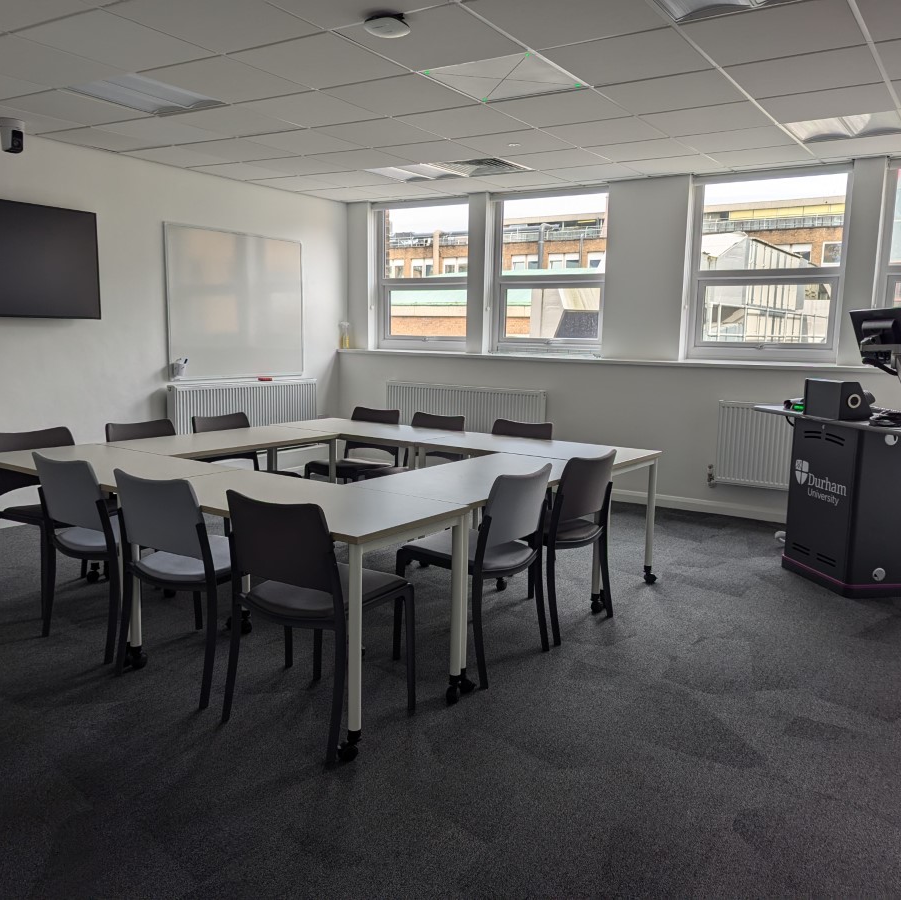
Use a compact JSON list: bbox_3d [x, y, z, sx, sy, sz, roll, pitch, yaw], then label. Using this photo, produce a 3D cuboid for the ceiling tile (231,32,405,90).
[{"bbox_3d":[-0.574,-1.728,3.679,0.595,0.025,0.595,7,10,32],"label":"ceiling tile"}]

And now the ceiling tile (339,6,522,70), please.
[{"bbox_3d":[-0.071,-1.670,3.359,0.595,0.025,0.595,7,10,32],"label":"ceiling tile"}]

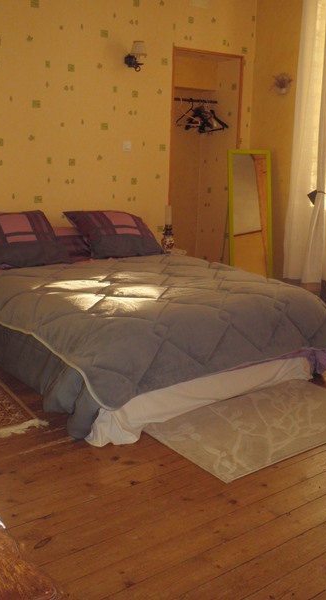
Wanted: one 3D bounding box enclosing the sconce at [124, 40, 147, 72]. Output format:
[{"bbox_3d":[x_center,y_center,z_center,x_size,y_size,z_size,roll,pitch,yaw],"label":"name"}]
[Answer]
[{"bbox_3d":[-0.202,-1.834,4.545,0.135,0.205,0.190,-9,17,-35],"label":"sconce"}]

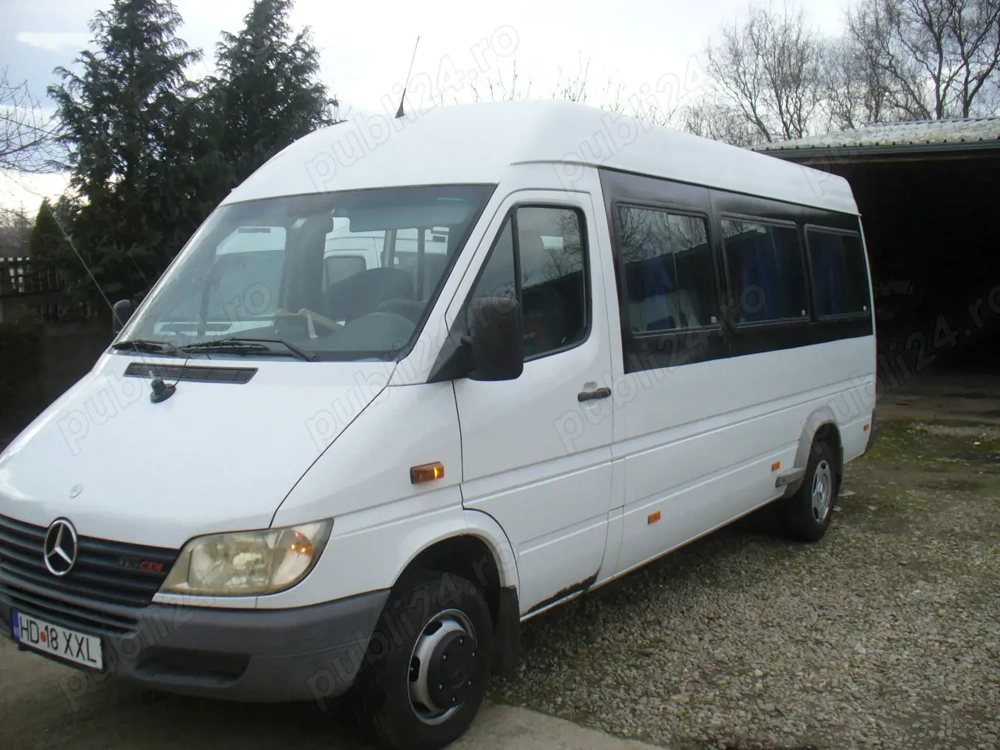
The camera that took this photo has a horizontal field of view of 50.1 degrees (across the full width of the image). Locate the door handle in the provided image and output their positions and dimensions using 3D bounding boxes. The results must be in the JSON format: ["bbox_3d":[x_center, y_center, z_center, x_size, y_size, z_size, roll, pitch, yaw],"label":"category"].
[{"bbox_3d":[0.413,0.082,4.667,0.050,0.048,0.240,3,6,35],"label":"door handle"}]

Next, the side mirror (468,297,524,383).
[{"bbox_3d":[-0.029,-0.126,3.886,0.190,0.312,0.125,3,6,35],"label":"side mirror"}]

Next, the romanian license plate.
[{"bbox_3d":[-1.518,0.902,3.652,0.520,0.113,0.020,3,6,35],"label":"romanian license plate"}]

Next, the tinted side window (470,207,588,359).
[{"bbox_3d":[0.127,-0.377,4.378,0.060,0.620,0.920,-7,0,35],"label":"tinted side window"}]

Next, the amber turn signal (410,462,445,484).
[{"bbox_3d":[-0.247,0.339,3.708,0.031,0.058,0.155,3,6,35],"label":"amber turn signal"}]

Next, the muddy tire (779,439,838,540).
[{"bbox_3d":[2.091,0.784,7.246,0.195,0.675,0.675,3,6,35],"label":"muddy tire"}]

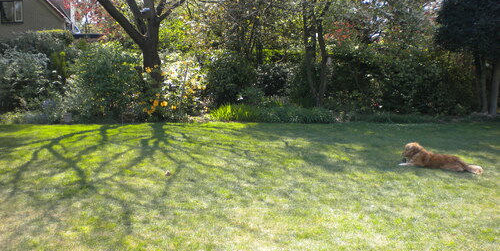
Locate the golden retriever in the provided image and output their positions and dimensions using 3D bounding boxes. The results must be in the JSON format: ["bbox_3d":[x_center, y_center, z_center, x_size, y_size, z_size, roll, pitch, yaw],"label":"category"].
[{"bbox_3d":[3.110,0.530,8.280,1.280,0.400,0.420,3,7,27],"label":"golden retriever"}]

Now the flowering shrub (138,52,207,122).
[{"bbox_3d":[-2.380,-1.200,15.500,2.000,2.050,1.700,0,6,0],"label":"flowering shrub"}]

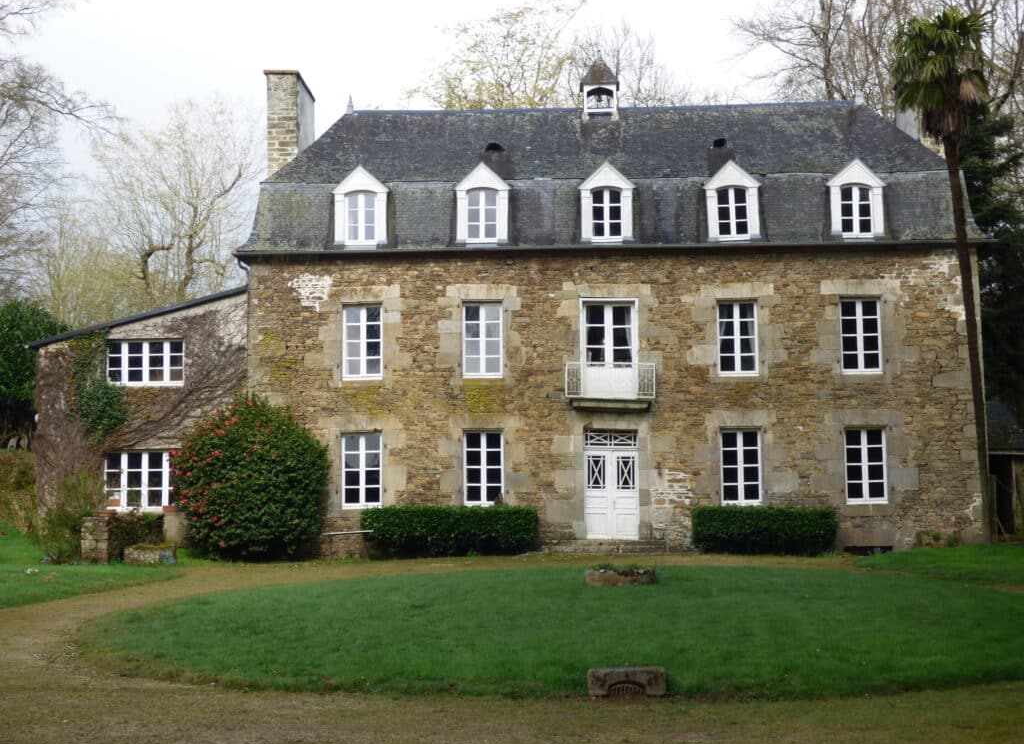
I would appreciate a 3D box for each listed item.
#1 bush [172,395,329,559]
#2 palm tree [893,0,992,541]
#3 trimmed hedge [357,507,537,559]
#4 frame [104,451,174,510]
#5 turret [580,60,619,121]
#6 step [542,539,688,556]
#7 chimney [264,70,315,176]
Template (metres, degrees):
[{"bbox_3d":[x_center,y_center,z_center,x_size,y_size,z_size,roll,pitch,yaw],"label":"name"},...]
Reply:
[{"bbox_3d":[-6.532,2.611,40.620,3.922,4.114,3.700,-1,-6,2],"label":"bush"},{"bbox_3d":[11.012,-2.593,41.048,2.469,13.627,2.300,-1,-6,2],"label":"palm tree"},{"bbox_3d":[-1.523,4.062,41.183,4.411,1.294,1.100,-1,-6,2],"label":"trimmed hedge"},{"bbox_3d":[-9.797,2.899,43.486,2.213,1.601,0.120,-1,-6,2],"label":"frame"},{"bbox_3d":[2.534,-8.075,47.208,1.093,1.767,1.050,-1,-6,2],"label":"turret"},{"bbox_3d":[2.601,4.465,41.483,3.529,0.389,0.950,-1,-6,2],"label":"step"},{"bbox_3d":[-6.446,-6.873,47.443,0.967,3.030,2.950,-1,-6,2],"label":"chimney"}]

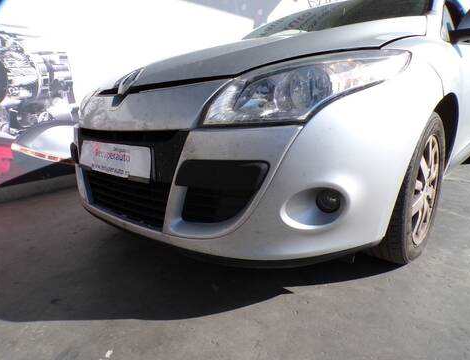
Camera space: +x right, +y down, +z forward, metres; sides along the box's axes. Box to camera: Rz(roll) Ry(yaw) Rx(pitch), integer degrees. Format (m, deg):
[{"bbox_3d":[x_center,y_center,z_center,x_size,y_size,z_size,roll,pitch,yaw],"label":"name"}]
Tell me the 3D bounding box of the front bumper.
[{"bbox_3d":[-0.205,-0.151,1.522,1.790,0.635,0.795,9,14,42],"label":"front bumper"}]

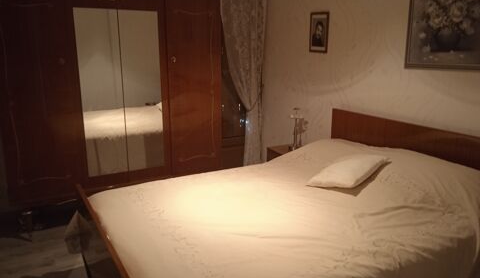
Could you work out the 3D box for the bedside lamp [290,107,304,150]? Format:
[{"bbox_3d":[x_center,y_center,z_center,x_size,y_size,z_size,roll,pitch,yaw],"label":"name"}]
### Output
[{"bbox_3d":[0.524,-0.093,3.611,0.140,0.385,0.140,-7,15,-29],"label":"bedside lamp"}]

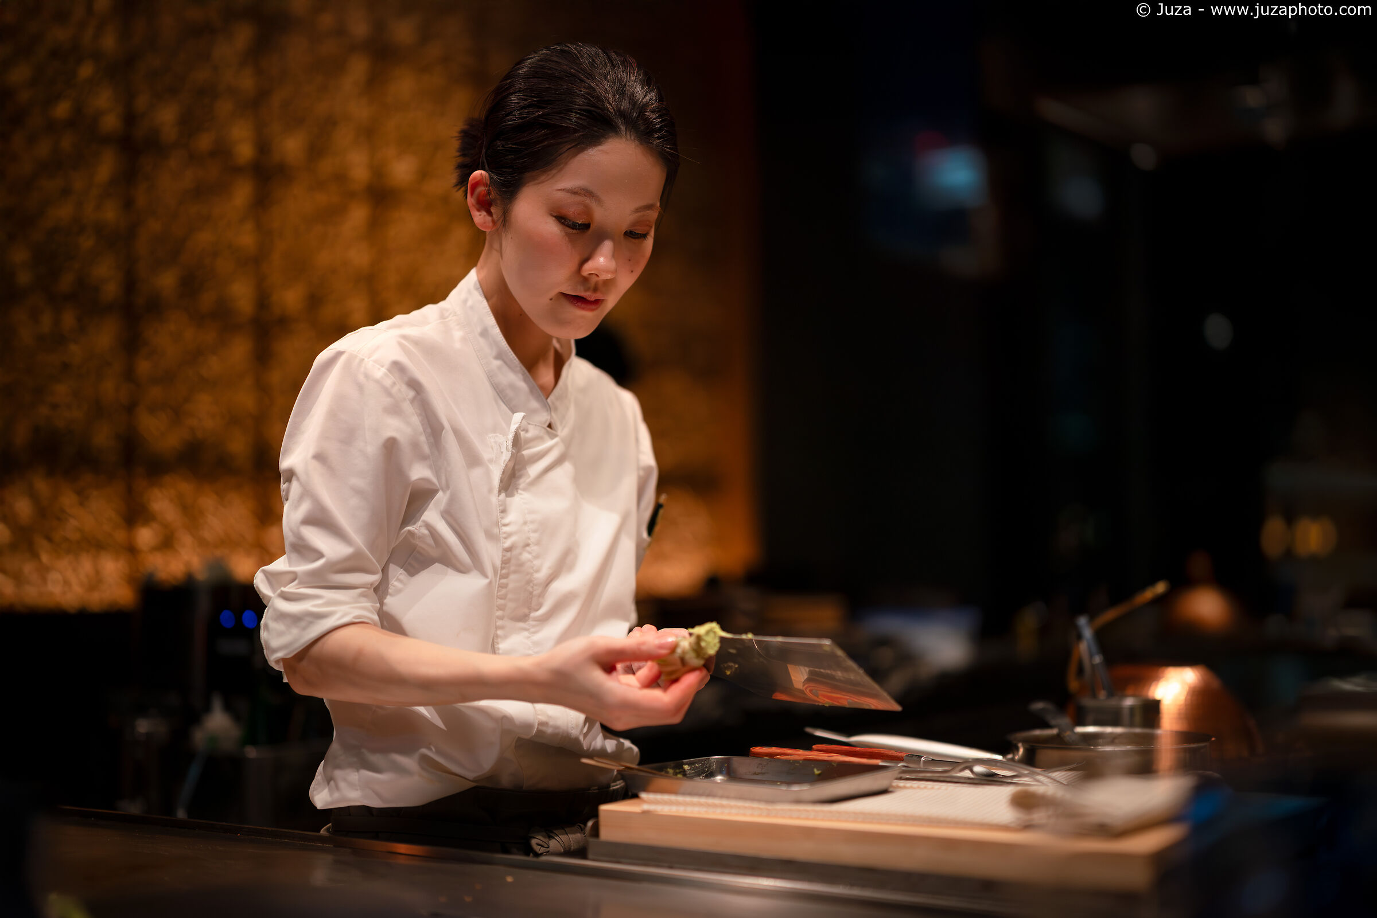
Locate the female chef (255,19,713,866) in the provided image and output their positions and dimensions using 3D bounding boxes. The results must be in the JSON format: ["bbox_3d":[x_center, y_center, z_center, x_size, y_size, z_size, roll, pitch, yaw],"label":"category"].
[{"bbox_3d":[-0.150,0.435,1.690,0.480,1.580,0.460,1,-1,-44],"label":"female chef"}]

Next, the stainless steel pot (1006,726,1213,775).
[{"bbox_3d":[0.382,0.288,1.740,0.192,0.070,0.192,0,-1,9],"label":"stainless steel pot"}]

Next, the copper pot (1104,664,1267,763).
[{"bbox_3d":[0.495,0.266,2.000,0.205,0.105,0.205,0,-1,12],"label":"copper pot"}]

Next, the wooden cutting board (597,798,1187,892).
[{"bbox_3d":[0.197,0.296,1.590,0.437,0.028,0.330,-1,-1,25],"label":"wooden cutting board"}]

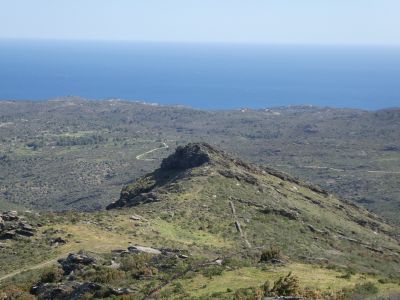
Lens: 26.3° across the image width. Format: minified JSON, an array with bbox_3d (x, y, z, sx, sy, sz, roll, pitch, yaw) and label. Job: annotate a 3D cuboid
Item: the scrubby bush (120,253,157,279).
[{"bbox_3d":[-5.898,11.076,82.000,3.380,2.000,2.800,0,8,-4],"label":"scrubby bush"}]

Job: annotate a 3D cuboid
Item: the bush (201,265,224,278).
[{"bbox_3d":[1.213,11.793,83.000,2.330,1.050,2.000,1,8,1],"label":"bush"}]

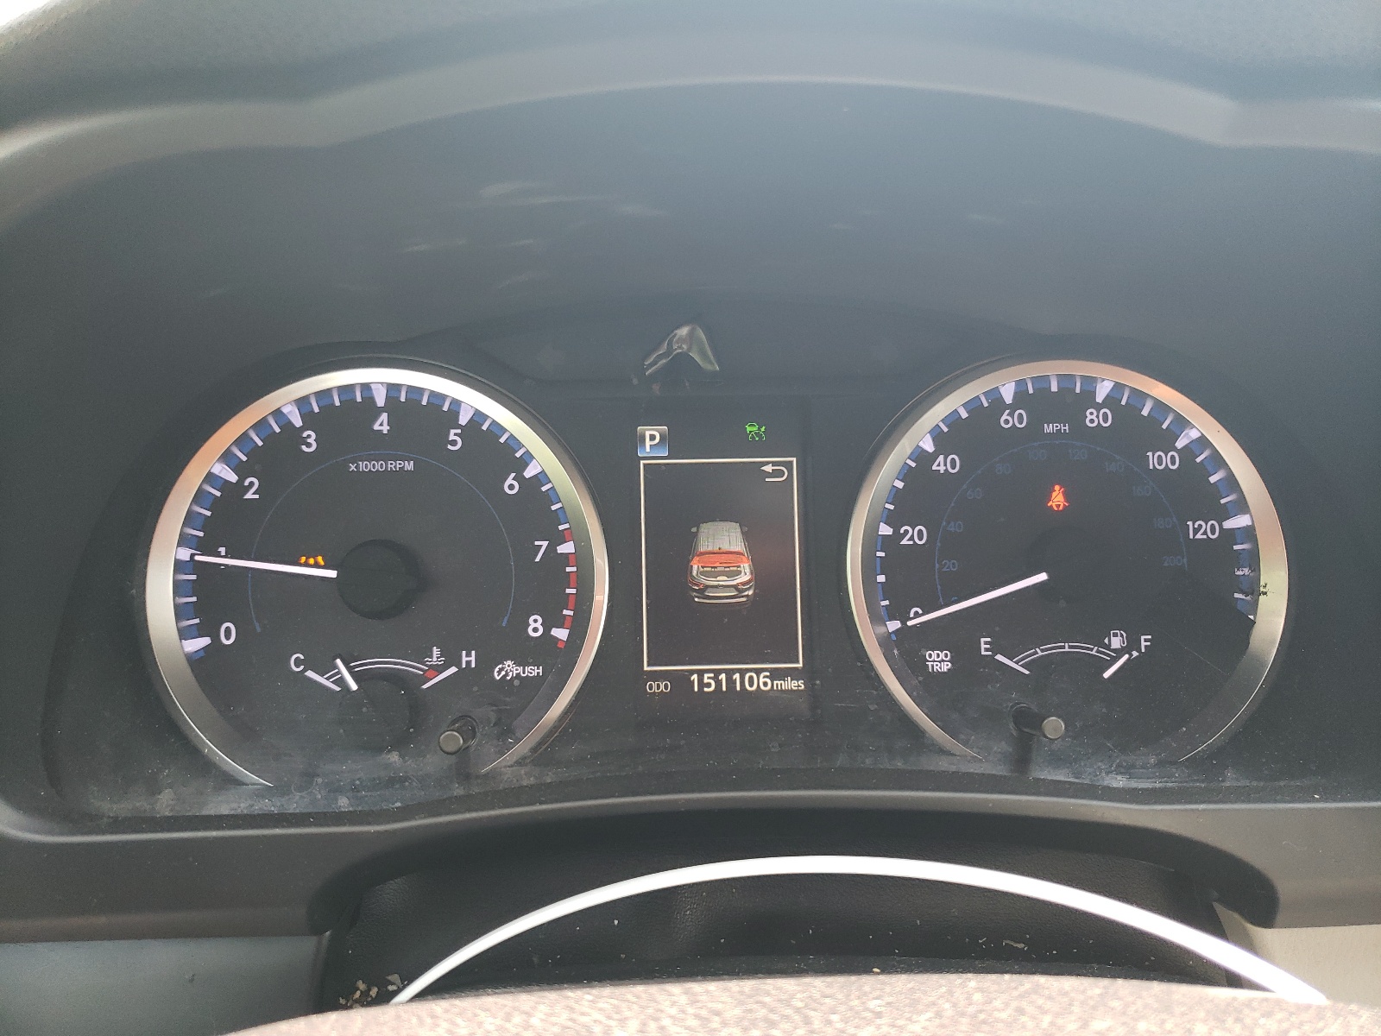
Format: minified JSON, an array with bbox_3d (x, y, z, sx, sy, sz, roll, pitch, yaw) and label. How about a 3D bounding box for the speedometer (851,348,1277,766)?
[{"bbox_3d":[0.114,0.015,0.315,0.134,0.127,0.020,-1,-4,-4],"label":"speedometer"}]

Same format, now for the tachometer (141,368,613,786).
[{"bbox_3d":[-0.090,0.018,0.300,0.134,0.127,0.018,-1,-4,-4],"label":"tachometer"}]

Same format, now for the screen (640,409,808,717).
[{"bbox_3d":[0.010,0.013,0.316,0.051,0.092,0.006,-1,-4,-4],"label":"screen"}]

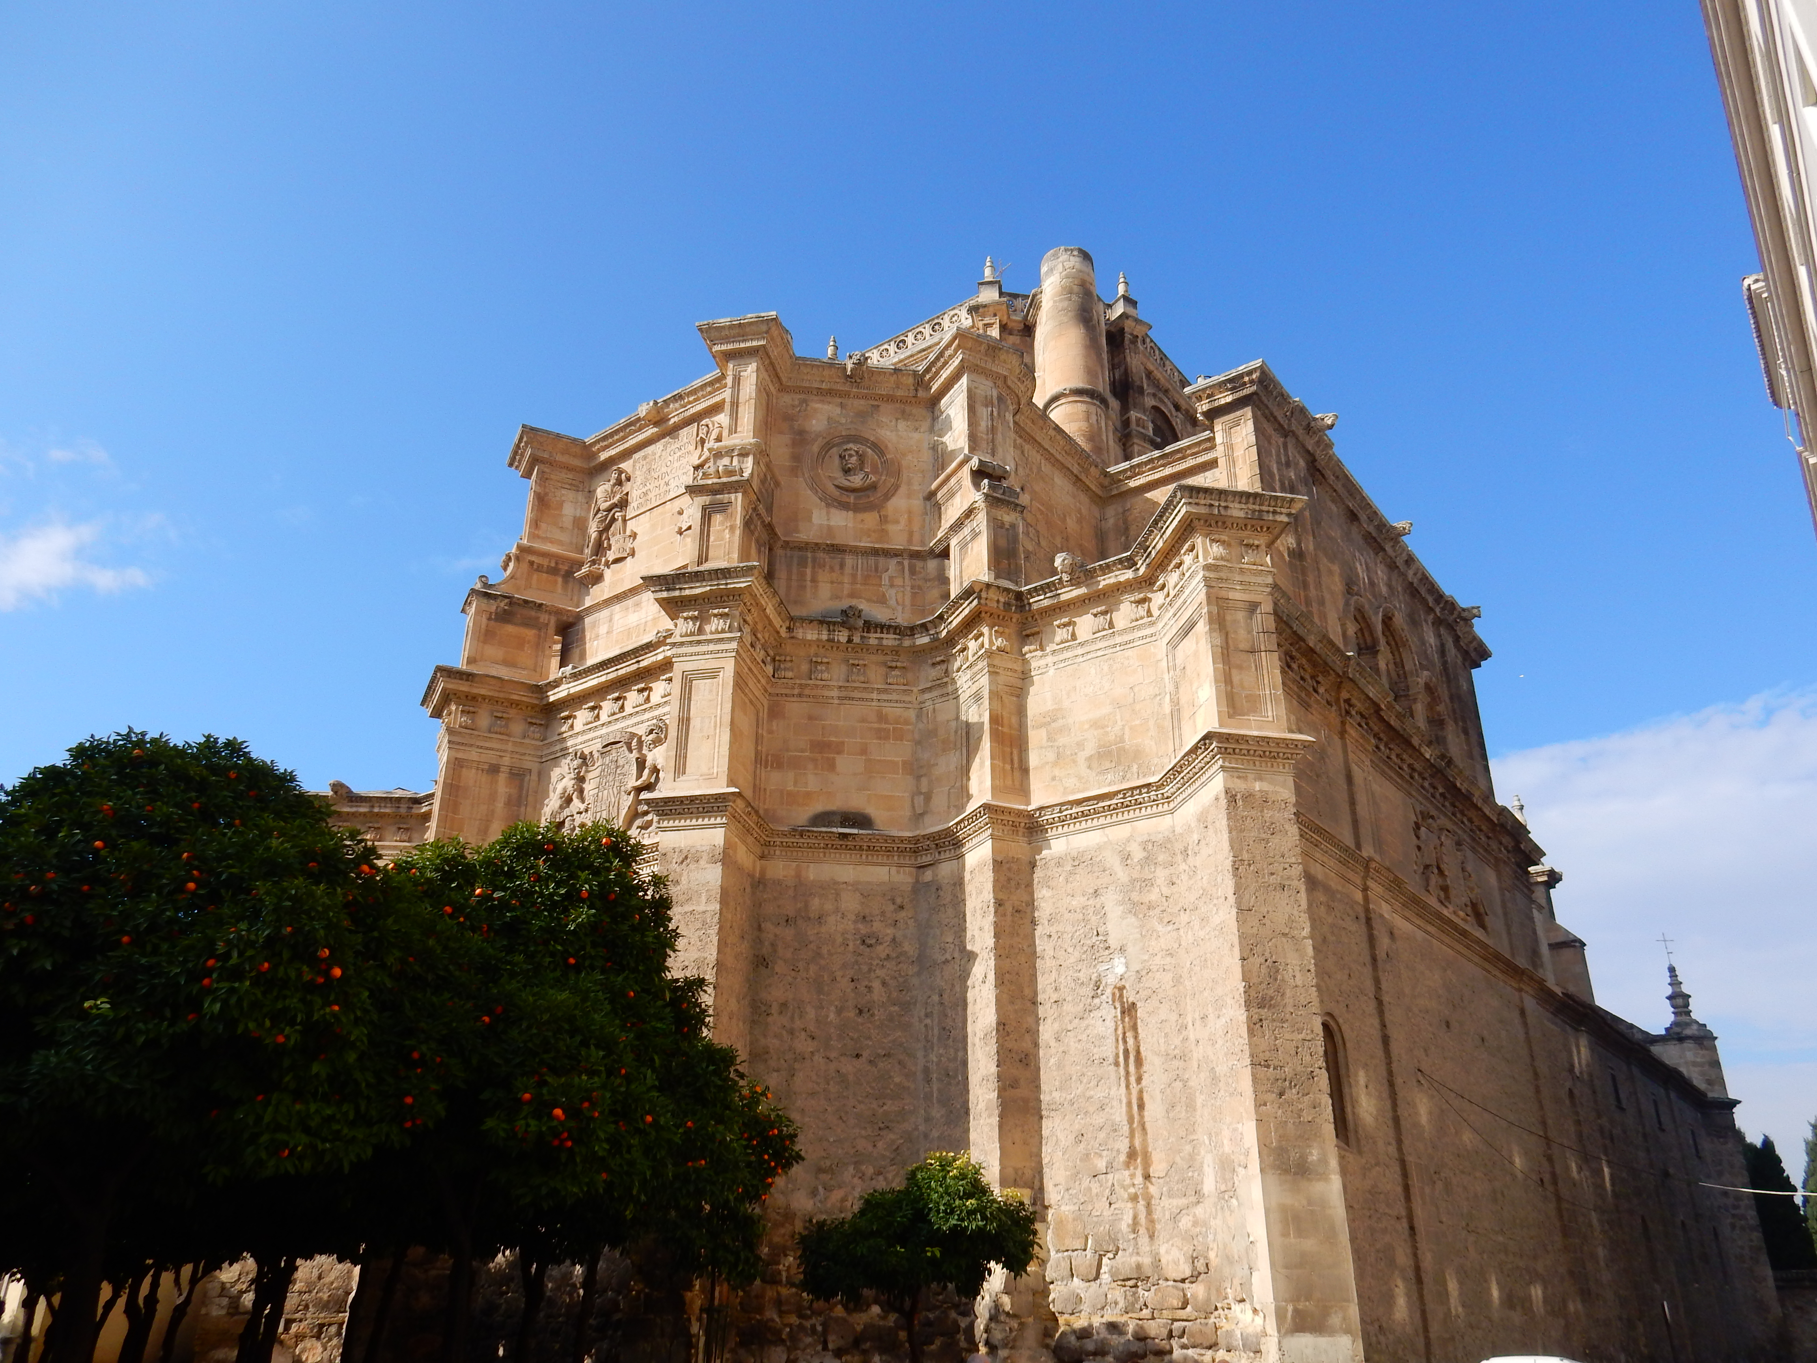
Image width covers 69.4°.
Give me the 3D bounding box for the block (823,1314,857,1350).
[{"bbox_3d":[-0.949,8.976,18.096,0.460,0.440,0.350,4,-25,-7],"label":"block"}]

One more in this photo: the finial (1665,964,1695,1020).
[{"bbox_3d":[28.488,11.476,48.572,0.820,2.050,0.820,-18,-31,33],"label":"finial"}]

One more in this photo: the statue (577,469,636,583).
[{"bbox_3d":[-5.543,-2.974,24.226,1.020,2.050,0.450,-18,-31,33],"label":"statue"}]

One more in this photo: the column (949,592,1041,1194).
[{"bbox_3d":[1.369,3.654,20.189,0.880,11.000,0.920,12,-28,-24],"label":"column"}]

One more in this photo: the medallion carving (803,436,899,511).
[{"bbox_3d":[-1.047,-3.815,23.906,1.620,1.520,0.280,4,-25,-7],"label":"medallion carving"}]

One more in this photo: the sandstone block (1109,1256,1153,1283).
[{"bbox_3d":[2.968,7.825,17.473,0.600,0.330,0.320,-18,-31,33],"label":"sandstone block"}]

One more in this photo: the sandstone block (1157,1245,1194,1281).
[{"bbox_3d":[3.487,7.596,17.147,0.460,0.400,0.320,-18,-31,33],"label":"sandstone block"}]

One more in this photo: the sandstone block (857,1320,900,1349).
[{"bbox_3d":[-0.422,9.032,18.151,0.570,0.360,0.350,4,-25,-7],"label":"sandstone block"}]

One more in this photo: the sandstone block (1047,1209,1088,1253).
[{"bbox_3d":[2.215,7.620,18.202,0.520,0.500,0.320,-18,-31,33],"label":"sandstone block"}]

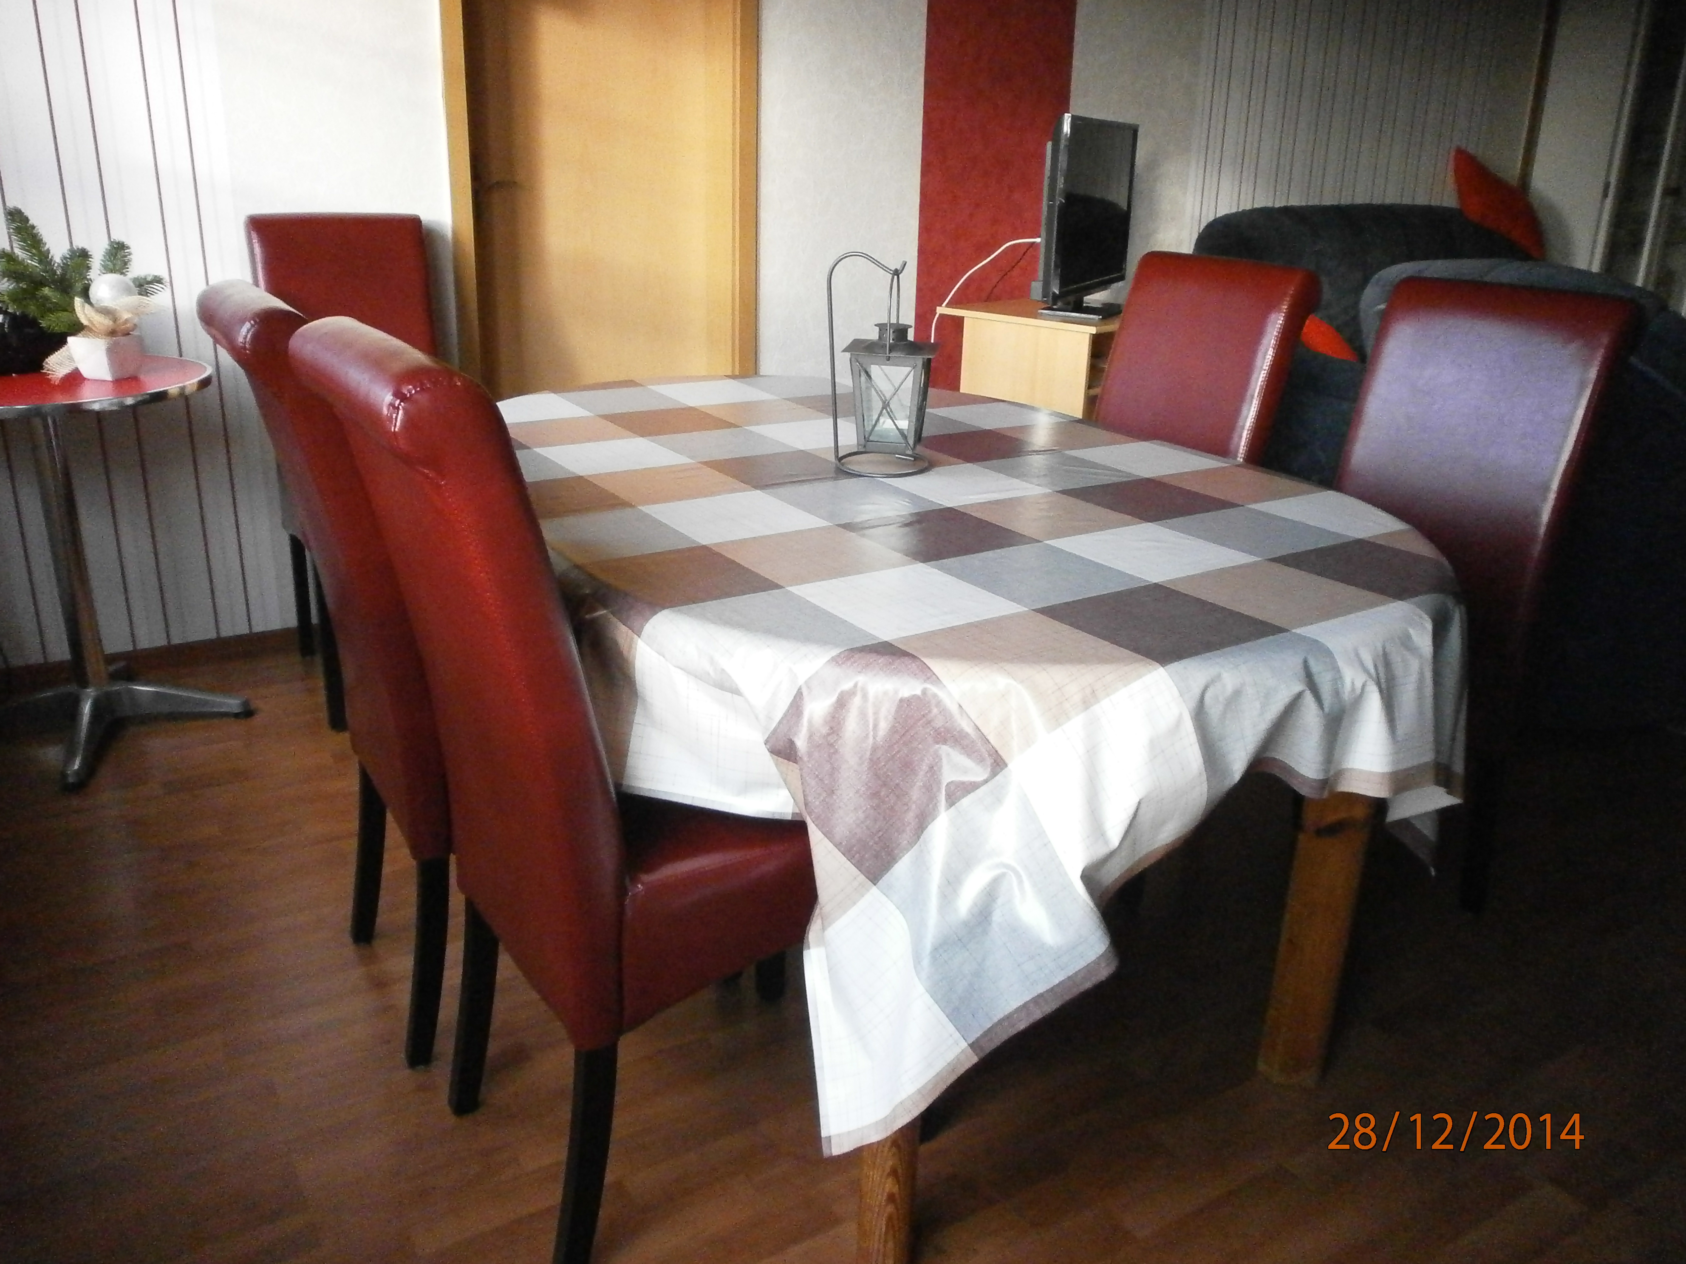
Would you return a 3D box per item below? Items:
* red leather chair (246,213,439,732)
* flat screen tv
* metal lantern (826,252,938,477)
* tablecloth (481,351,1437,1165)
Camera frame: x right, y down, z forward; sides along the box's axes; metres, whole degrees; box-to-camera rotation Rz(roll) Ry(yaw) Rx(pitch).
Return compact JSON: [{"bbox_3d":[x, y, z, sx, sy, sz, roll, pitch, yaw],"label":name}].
[{"bbox_3d":[-1.045,-0.387,2.938,0.420,1.030,0.626,-10,24,-29],"label":"red leather chair"},{"bbox_3d":[0.682,-1.169,3.694,0.189,0.525,0.778,11,22,23],"label":"flat screen tv"},{"bbox_3d":[0.062,-0.384,1.877,0.152,0.295,0.138,5,21,9],"label":"metal lantern"},{"bbox_3d":[0.015,-0.034,1.992,1.140,0.450,1.650,-12,24,-32],"label":"tablecloth"}]

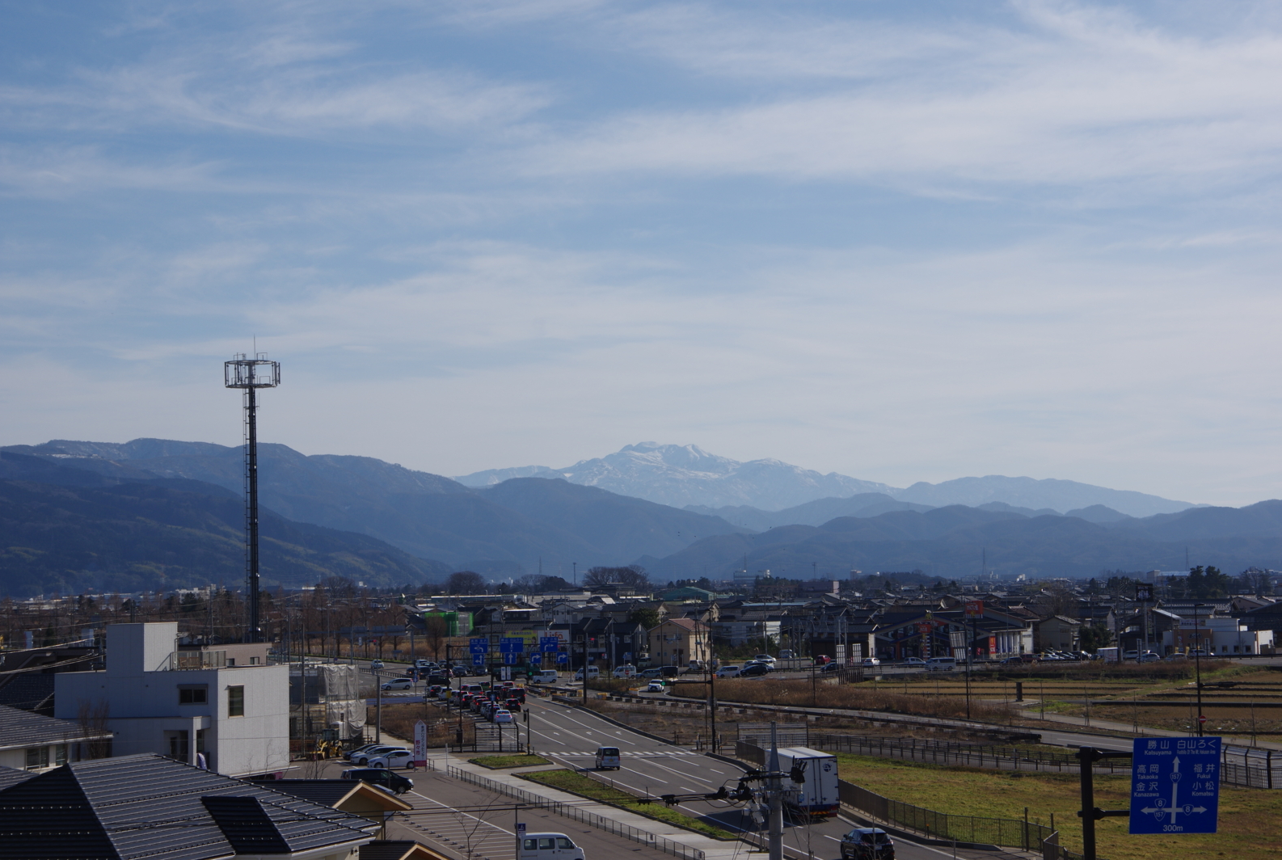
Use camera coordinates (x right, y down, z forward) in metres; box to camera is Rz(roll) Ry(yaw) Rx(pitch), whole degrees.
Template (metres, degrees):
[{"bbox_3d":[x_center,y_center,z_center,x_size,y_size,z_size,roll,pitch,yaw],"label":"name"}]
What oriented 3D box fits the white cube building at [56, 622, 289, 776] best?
[{"bbox_3d":[-38.687,22.096,214.000,14.600,12.000,12.600,-2,-4,20],"label":"white cube building"}]

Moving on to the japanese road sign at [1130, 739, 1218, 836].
[{"bbox_3d":[19.014,12.637,92.000,3.300,3.350,0.120,0,5,-12],"label":"japanese road sign"}]

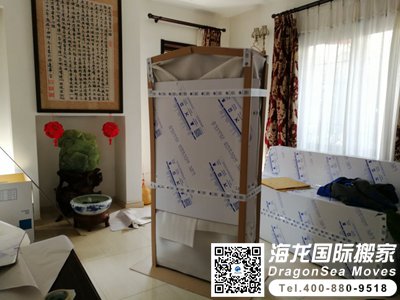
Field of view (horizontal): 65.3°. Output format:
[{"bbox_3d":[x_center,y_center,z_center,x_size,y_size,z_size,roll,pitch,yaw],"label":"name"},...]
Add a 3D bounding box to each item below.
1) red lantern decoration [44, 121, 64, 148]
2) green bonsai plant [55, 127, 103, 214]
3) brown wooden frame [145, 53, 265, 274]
[{"bbox_3d":[-1.740,-0.197,3.730,0.215,0.310,0.200,-3,8,-28],"label":"red lantern decoration"},{"bbox_3d":[-1.424,0.269,3.730,0.500,1.017,0.325,-3,8,-29],"label":"green bonsai plant"},{"bbox_3d":[0.068,0.121,2.443,0.750,1.669,0.444,4,8,27],"label":"brown wooden frame"}]

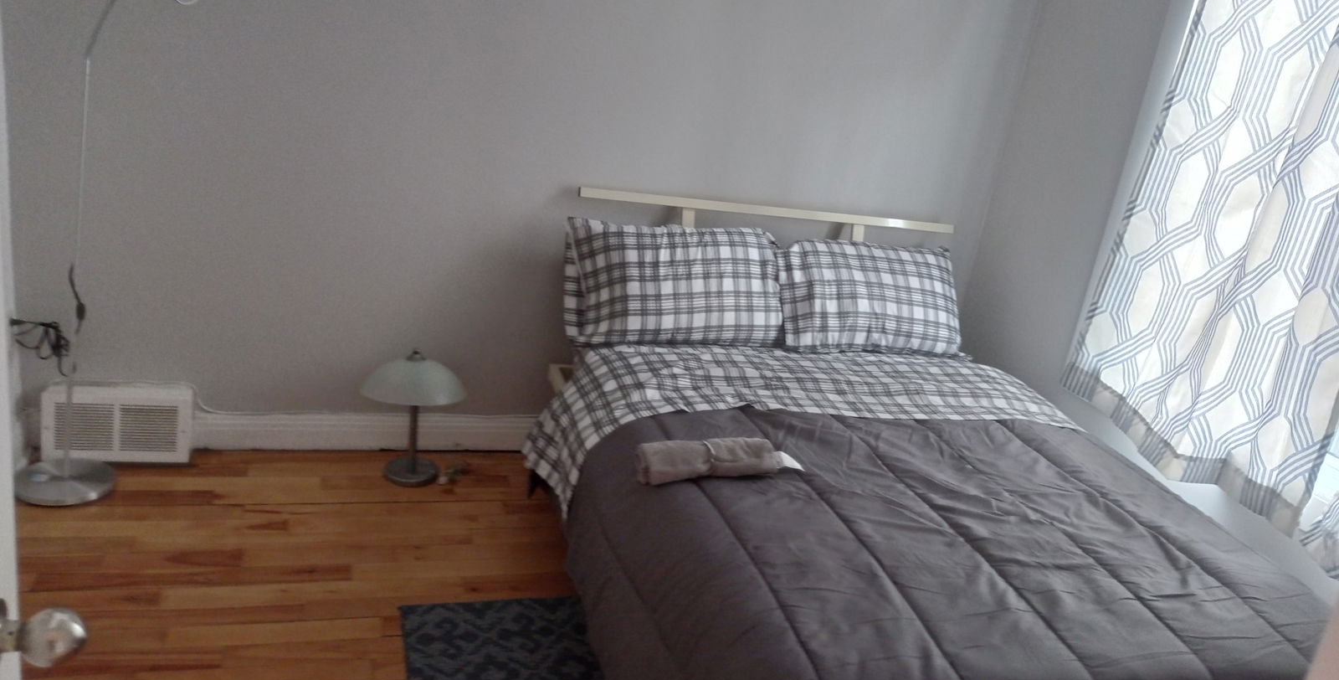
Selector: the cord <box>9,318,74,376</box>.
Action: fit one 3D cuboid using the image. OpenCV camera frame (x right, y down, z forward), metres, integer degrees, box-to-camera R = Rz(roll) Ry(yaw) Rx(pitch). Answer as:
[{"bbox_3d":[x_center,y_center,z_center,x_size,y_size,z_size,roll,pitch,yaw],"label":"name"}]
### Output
[{"bbox_3d":[-1.686,0.023,2.905,0.145,0.155,0.085,3,19,-20],"label":"cord"}]

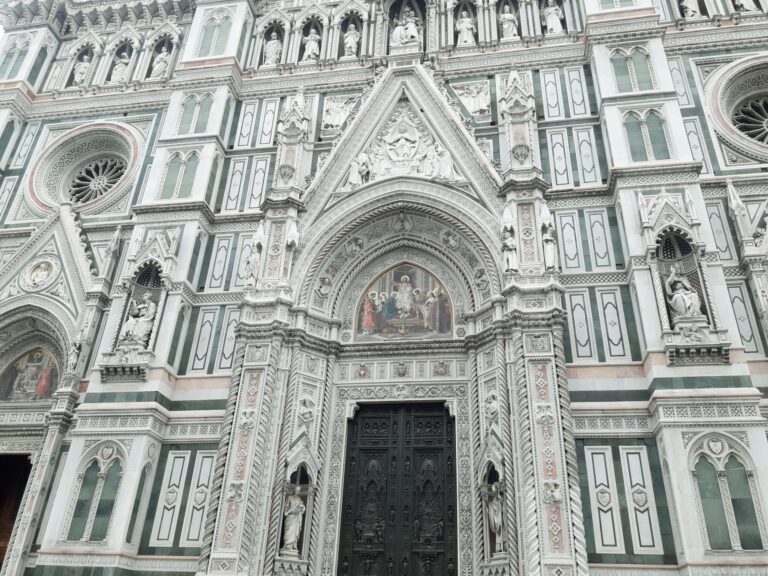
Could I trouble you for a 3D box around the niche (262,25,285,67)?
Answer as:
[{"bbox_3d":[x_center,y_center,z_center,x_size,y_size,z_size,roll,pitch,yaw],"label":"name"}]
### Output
[{"bbox_3d":[-5.486,-12.037,31.488,1.124,3.133,0.846,-3,-30,10],"label":"niche"}]

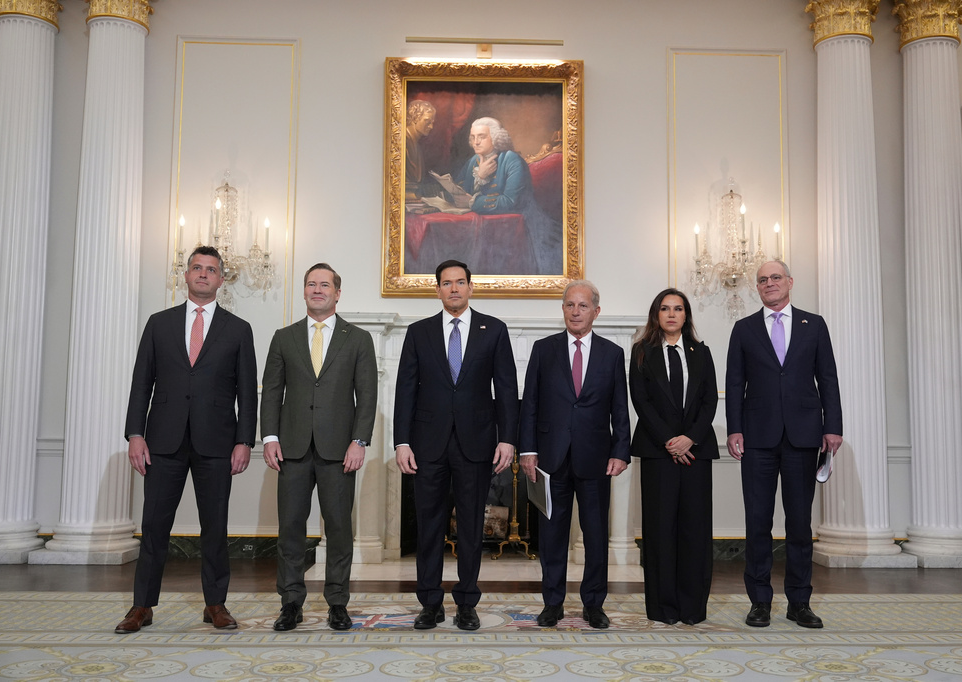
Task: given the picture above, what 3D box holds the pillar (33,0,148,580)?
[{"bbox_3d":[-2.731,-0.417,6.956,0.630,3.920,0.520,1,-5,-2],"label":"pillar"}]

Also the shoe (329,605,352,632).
[{"bbox_3d":[-0.687,1.323,4.701,0.110,0.110,0.300,2,-6,-13],"label":"shoe"}]

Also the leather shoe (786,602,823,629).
[{"bbox_3d":[1.625,1.360,4.858,0.110,0.110,0.300,1,-5,-9],"label":"leather shoe"}]

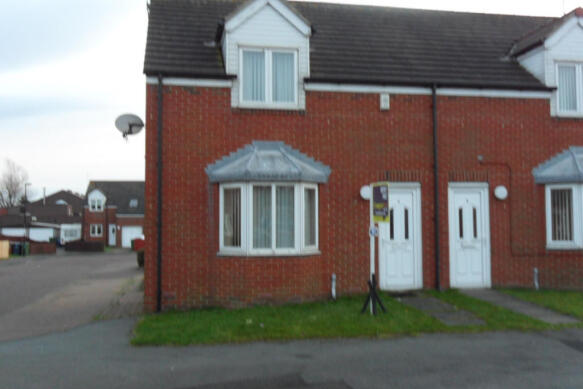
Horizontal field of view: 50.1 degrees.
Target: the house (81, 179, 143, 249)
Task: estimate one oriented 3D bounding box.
[{"bbox_3d":[-16.817,1.968,61.904,6.600,6.600,8.000,0,-3,-11],"label":"house"}]

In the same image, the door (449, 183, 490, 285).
[{"bbox_3d":[3.624,0.836,12.707,0.905,2.135,0.090,0,-3,-13],"label":"door"}]

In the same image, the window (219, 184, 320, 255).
[{"bbox_3d":[-0.364,0.458,11.551,1.930,1.350,0.480,0,-3,-13],"label":"window"}]

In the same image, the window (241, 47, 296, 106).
[{"bbox_3d":[-0.414,-2.199,11.887,1.140,1.160,0.090,0,-3,-13],"label":"window"}]

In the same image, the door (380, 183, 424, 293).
[{"bbox_3d":[2.156,0.822,12.365,0.900,2.110,0.090,0,-3,-13],"label":"door"}]

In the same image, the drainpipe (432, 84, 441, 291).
[{"bbox_3d":[2.898,-0.162,12.472,0.084,4.120,0.090,0,-3,-13],"label":"drainpipe"}]

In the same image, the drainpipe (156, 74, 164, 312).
[{"bbox_3d":[-2.374,-0.053,11.234,0.084,4.310,0.090,-1,-3,0],"label":"drainpipe"}]

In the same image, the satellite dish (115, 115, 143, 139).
[{"bbox_3d":[-3.202,-1.343,12.300,0.550,0.450,0.300,1,-3,-33],"label":"satellite dish"}]

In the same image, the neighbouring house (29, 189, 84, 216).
[{"bbox_3d":[-27.607,2.840,76.660,7.600,6.400,8.000,0,-3,-8],"label":"neighbouring house"}]

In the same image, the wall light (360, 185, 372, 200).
[{"bbox_3d":[1.500,-0.036,12.147,0.280,0.285,0.115,0,-3,-13],"label":"wall light"}]

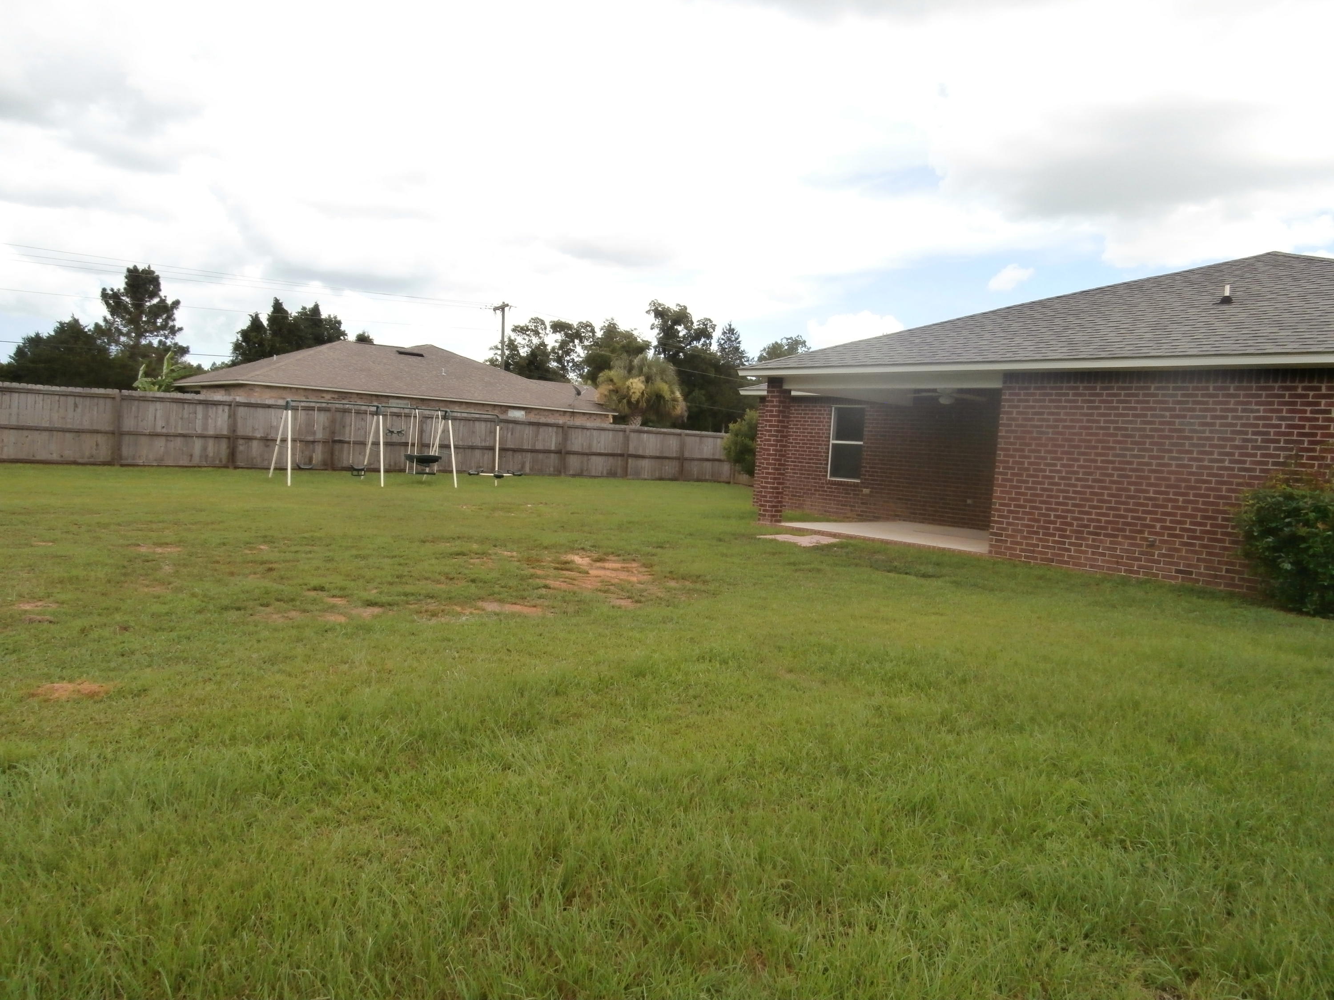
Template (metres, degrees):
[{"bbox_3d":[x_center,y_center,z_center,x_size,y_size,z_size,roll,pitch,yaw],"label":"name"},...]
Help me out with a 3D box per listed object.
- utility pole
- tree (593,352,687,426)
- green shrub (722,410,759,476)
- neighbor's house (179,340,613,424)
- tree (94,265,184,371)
[{"bbox_3d":[-12.349,-9.205,68.343,0.400,10.750,2.440,2,4,-26],"label":"utility pole"},{"bbox_3d":[-1.371,-4.184,43.171,4.200,5.360,4.200,3,4,0],"label":"tree"},{"bbox_3d":[2.400,-1.264,24.576,2.100,2.370,2.100,3,4,0],"label":"green shrub"},{"bbox_3d":[-13.660,-5.255,46.549,17.940,5.500,14.200,0,5,-39],"label":"neighbor's house"},{"bbox_3d":[-40.152,-11.679,70.386,6.700,12.100,6.700,3,4,0],"label":"tree"}]

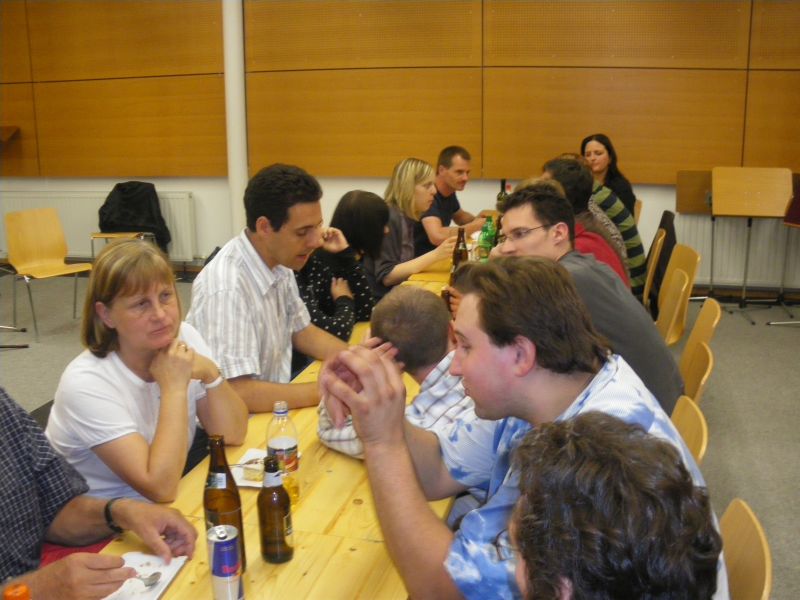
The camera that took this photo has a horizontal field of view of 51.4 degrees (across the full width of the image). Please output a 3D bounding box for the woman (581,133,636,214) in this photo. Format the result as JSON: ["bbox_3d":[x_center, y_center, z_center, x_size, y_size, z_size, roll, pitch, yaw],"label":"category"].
[{"bbox_3d":[1.158,-0.385,5.333,0.700,1.290,0.480,-5,14,-17],"label":"woman"}]

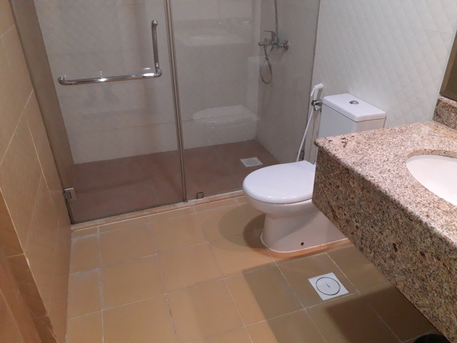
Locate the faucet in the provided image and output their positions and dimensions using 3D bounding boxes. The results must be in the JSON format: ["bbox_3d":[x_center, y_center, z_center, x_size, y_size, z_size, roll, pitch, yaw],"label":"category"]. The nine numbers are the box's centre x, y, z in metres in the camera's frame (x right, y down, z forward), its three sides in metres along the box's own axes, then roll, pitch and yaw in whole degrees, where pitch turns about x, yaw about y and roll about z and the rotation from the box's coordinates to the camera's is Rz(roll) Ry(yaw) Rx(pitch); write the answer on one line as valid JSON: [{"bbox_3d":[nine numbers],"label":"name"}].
[{"bbox_3d":[0.306,-0.934,2.564,0.163,0.127,0.205,-10,31,-16],"label":"faucet"}]

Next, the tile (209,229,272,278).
[{"bbox_3d":[0.074,0.467,2.011,0.302,0.013,0.302,-10,31,-16],"label":"tile"}]

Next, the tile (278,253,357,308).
[{"bbox_3d":[0.456,0.558,1.844,0.302,0.013,0.302,-10,31,-16],"label":"tile"}]

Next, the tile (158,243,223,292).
[{"bbox_3d":[-0.212,0.517,1.929,0.302,0.013,0.302,-10,31,-16],"label":"tile"}]

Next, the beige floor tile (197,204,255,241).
[{"bbox_3d":[-0.022,0.327,2.261,0.302,0.013,0.302,-10,31,-16],"label":"beige floor tile"}]

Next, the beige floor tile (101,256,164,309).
[{"bbox_3d":[-0.499,0.567,1.847,0.302,0.013,0.302,-10,31,-16],"label":"beige floor tile"}]

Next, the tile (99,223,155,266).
[{"bbox_3d":[-0.595,0.427,2.097,0.302,0.013,0.302,-10,31,-16],"label":"tile"}]

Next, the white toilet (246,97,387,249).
[{"bbox_3d":[0.397,0.042,1.943,0.667,0.788,0.347,-10,31,-16],"label":"white toilet"}]

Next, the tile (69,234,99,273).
[{"bbox_3d":[-0.811,0.464,2.035,0.154,0.013,0.302,-10,31,-16],"label":"tile"}]

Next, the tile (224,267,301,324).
[{"bbox_3d":[0.170,0.607,1.762,0.302,0.013,0.302,-10,31,-16],"label":"tile"}]

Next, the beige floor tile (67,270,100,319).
[{"bbox_3d":[-0.715,0.604,1.785,0.154,0.013,0.302,-10,31,-16],"label":"beige floor tile"}]

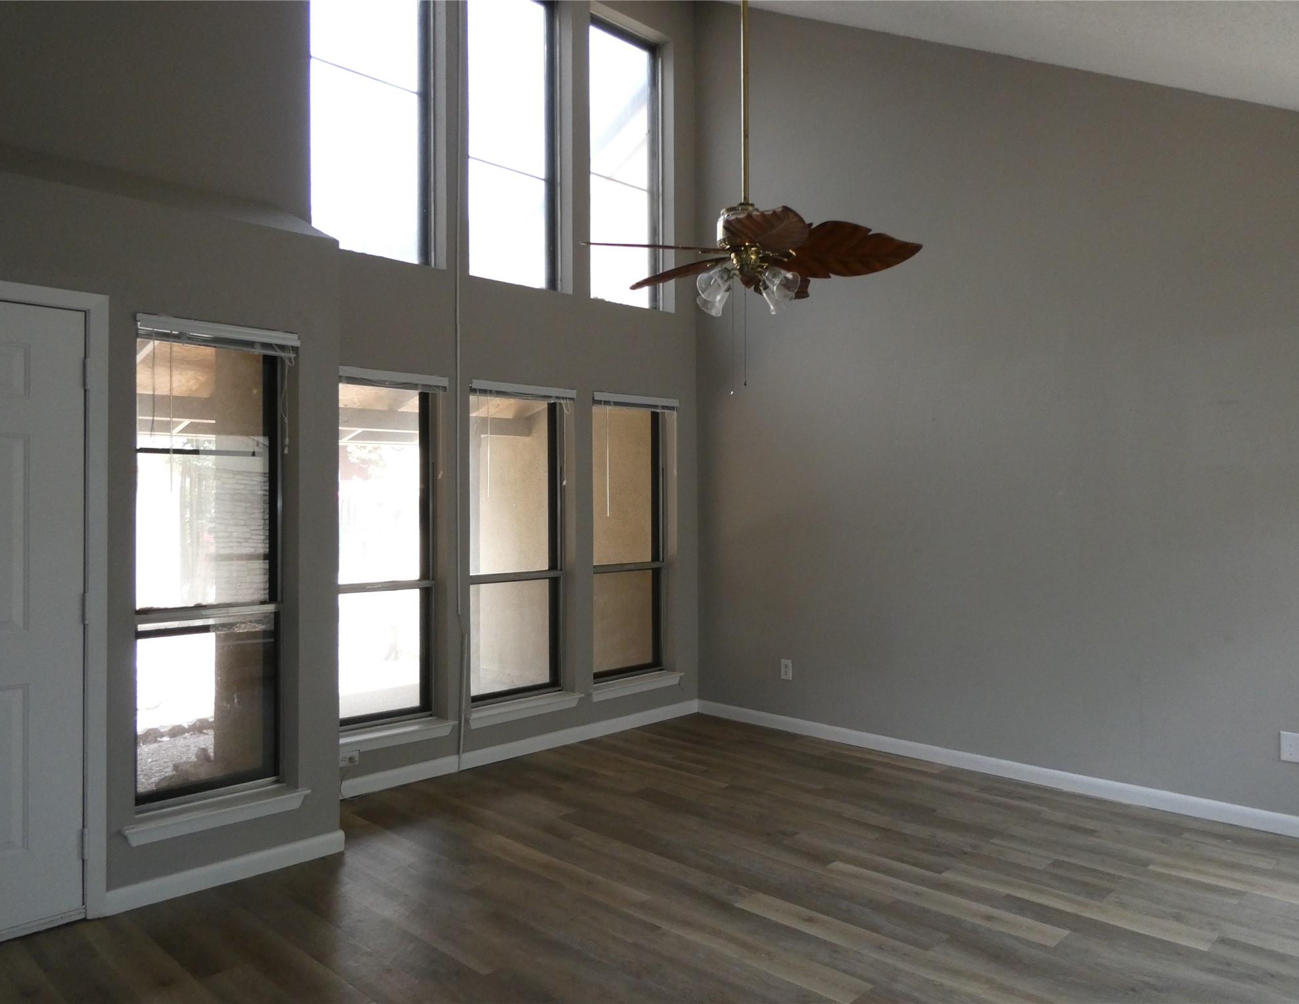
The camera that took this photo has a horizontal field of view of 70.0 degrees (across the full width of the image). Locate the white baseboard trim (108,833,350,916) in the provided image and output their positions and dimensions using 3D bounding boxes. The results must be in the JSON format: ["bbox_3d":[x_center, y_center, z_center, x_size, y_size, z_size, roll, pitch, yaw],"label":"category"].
[{"bbox_3d":[-1.557,1.372,3.464,0.872,0.084,0.016,0,0,-45],"label":"white baseboard trim"}]

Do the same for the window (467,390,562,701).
[{"bbox_3d":[-0.793,0.246,5.335,0.748,1.771,0.090,0,0,-45],"label":"window"}]

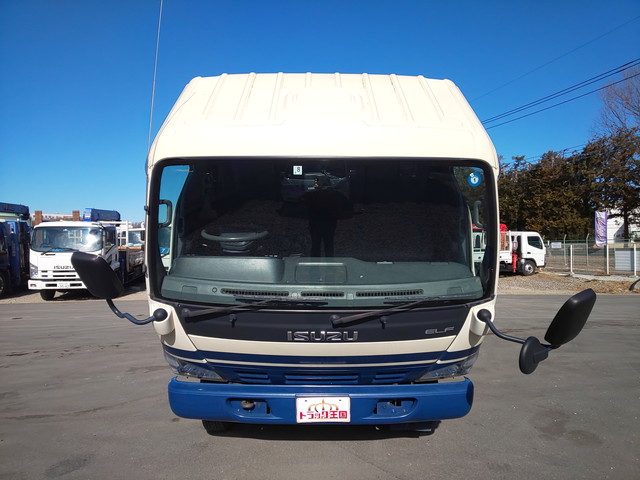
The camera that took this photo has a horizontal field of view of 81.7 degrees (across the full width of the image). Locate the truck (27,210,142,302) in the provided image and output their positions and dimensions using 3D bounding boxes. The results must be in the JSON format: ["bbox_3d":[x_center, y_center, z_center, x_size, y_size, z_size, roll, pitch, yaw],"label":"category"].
[{"bbox_3d":[-7.800,0.480,13.300,2.100,2.750,6.000,0,0,-12],"label":"truck"}]

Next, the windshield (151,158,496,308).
[{"bbox_3d":[0.018,-0.030,1.940,1.860,0.790,0.210,0,6,0],"label":"windshield"}]

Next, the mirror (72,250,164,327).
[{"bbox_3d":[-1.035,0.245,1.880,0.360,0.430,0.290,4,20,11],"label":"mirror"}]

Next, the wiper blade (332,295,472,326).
[{"bbox_3d":[0.430,0.362,1.900,0.760,0.125,0.100,-6,5,-6],"label":"wiper blade"}]

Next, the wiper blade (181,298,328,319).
[{"bbox_3d":[-0.345,0.352,1.900,0.780,0.110,0.100,-2,5,7],"label":"wiper blade"}]

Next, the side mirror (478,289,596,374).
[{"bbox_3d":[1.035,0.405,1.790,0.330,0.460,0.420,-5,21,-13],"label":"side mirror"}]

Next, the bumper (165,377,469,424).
[{"bbox_3d":[0.012,1.025,2.420,1.990,0.250,0.320,0,0,0],"label":"bumper"}]

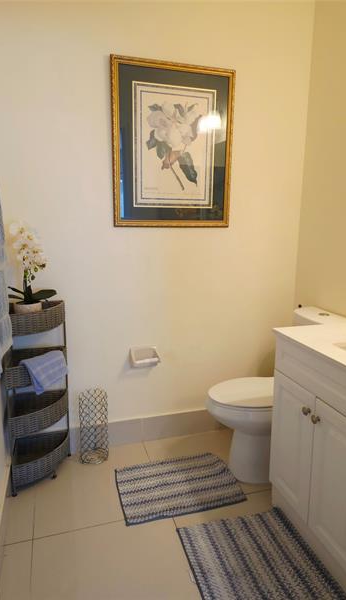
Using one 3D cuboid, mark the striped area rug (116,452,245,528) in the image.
[{"bbox_3d":[0.016,0.933,2.027,0.570,0.013,0.406,-3,11,-16],"label":"striped area rug"}]

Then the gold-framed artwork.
[{"bbox_3d":[0.010,-0.807,2.126,0.663,0.828,0.029,-3,11,-16],"label":"gold-framed artwork"}]

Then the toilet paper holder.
[{"bbox_3d":[-0.158,0.322,2.272,0.157,0.089,0.076,-3,11,-16],"label":"toilet paper holder"}]

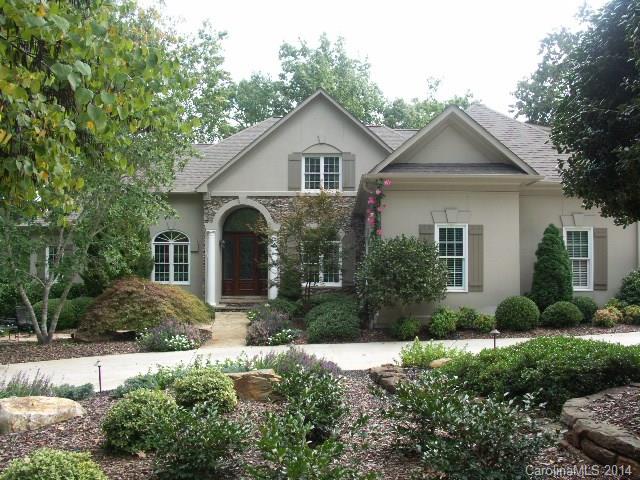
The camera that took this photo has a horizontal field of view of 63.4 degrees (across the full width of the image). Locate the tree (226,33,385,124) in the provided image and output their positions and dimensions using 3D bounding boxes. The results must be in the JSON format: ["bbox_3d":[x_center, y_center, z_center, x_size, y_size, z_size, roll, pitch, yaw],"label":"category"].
[{"bbox_3d":[-0.661,-5.600,36.000,10.500,16.800,9.500,0,0,0],"label":"tree"}]

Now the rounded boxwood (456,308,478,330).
[{"bbox_3d":[4.188,2.229,14.700,0.660,0.700,0.660,0,-1,-4],"label":"rounded boxwood"}]

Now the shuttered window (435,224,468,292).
[{"bbox_3d":[3.943,0.554,15.500,1.010,2.050,0.150,0,-1,-4],"label":"shuttered window"}]

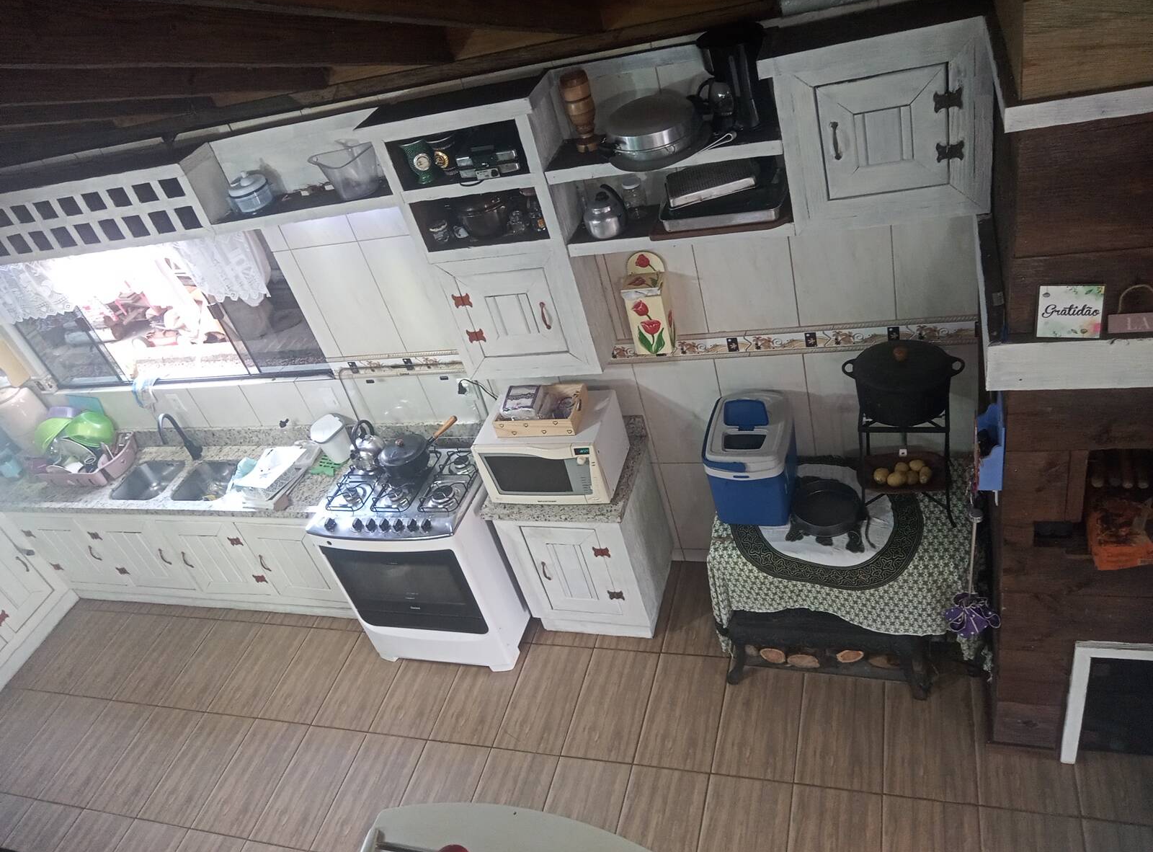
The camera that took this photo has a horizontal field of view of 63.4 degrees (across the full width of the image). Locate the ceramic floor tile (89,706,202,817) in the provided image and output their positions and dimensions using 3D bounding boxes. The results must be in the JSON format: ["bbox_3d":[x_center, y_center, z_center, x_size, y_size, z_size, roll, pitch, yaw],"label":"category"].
[{"bbox_3d":[-2.064,1.607,4.492,0.316,0.010,0.554,-1,39,22],"label":"ceramic floor tile"}]

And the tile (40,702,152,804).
[{"bbox_3d":[-2.359,1.615,4.615,0.316,0.010,0.554,-1,39,22],"label":"tile"}]

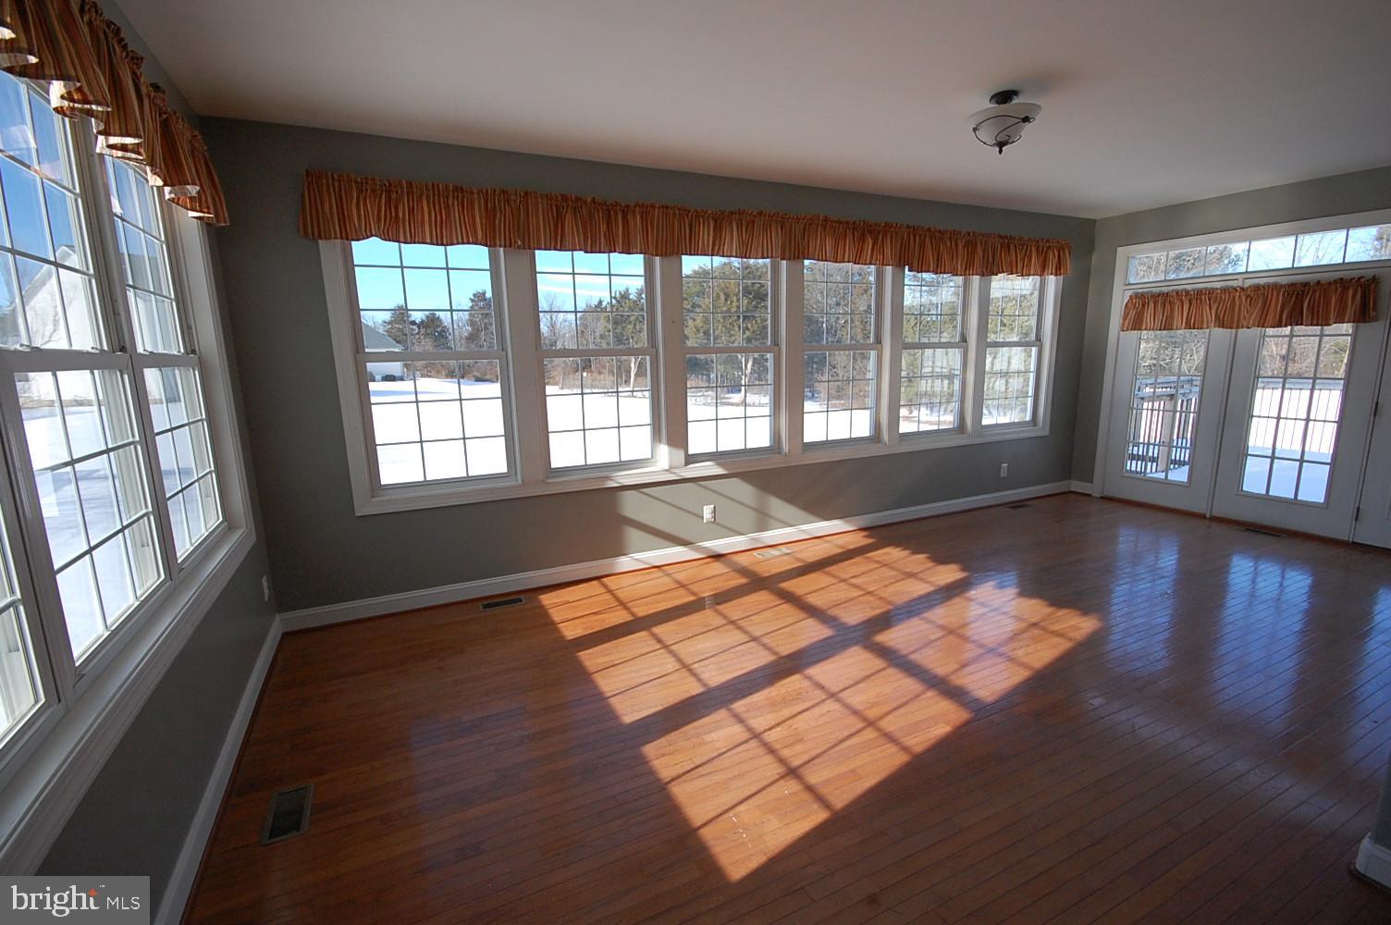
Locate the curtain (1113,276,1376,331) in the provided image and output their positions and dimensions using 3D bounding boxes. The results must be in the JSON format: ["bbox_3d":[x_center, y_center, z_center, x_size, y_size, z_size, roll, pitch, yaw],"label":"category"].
[{"bbox_3d":[4.417,-1.274,5.090,0.100,0.340,1.680,-6,12,-26],"label":"curtain"}]

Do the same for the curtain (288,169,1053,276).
[{"bbox_3d":[0.744,-1.643,4.559,6.245,0.345,0.100,-6,12,-25],"label":"curtain"}]

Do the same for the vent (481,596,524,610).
[{"bbox_3d":[-1.230,0.896,3.936,0.265,0.010,0.115,-6,12,-25],"label":"vent"}]

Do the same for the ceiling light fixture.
[{"bbox_3d":[1.490,-1.632,2.994,0.325,0.260,0.325,-6,12,-26],"label":"ceiling light fixture"}]

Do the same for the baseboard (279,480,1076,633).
[{"bbox_3d":[0.782,0.597,5.026,7.020,0.125,0.018,-6,12,-25],"label":"baseboard"}]

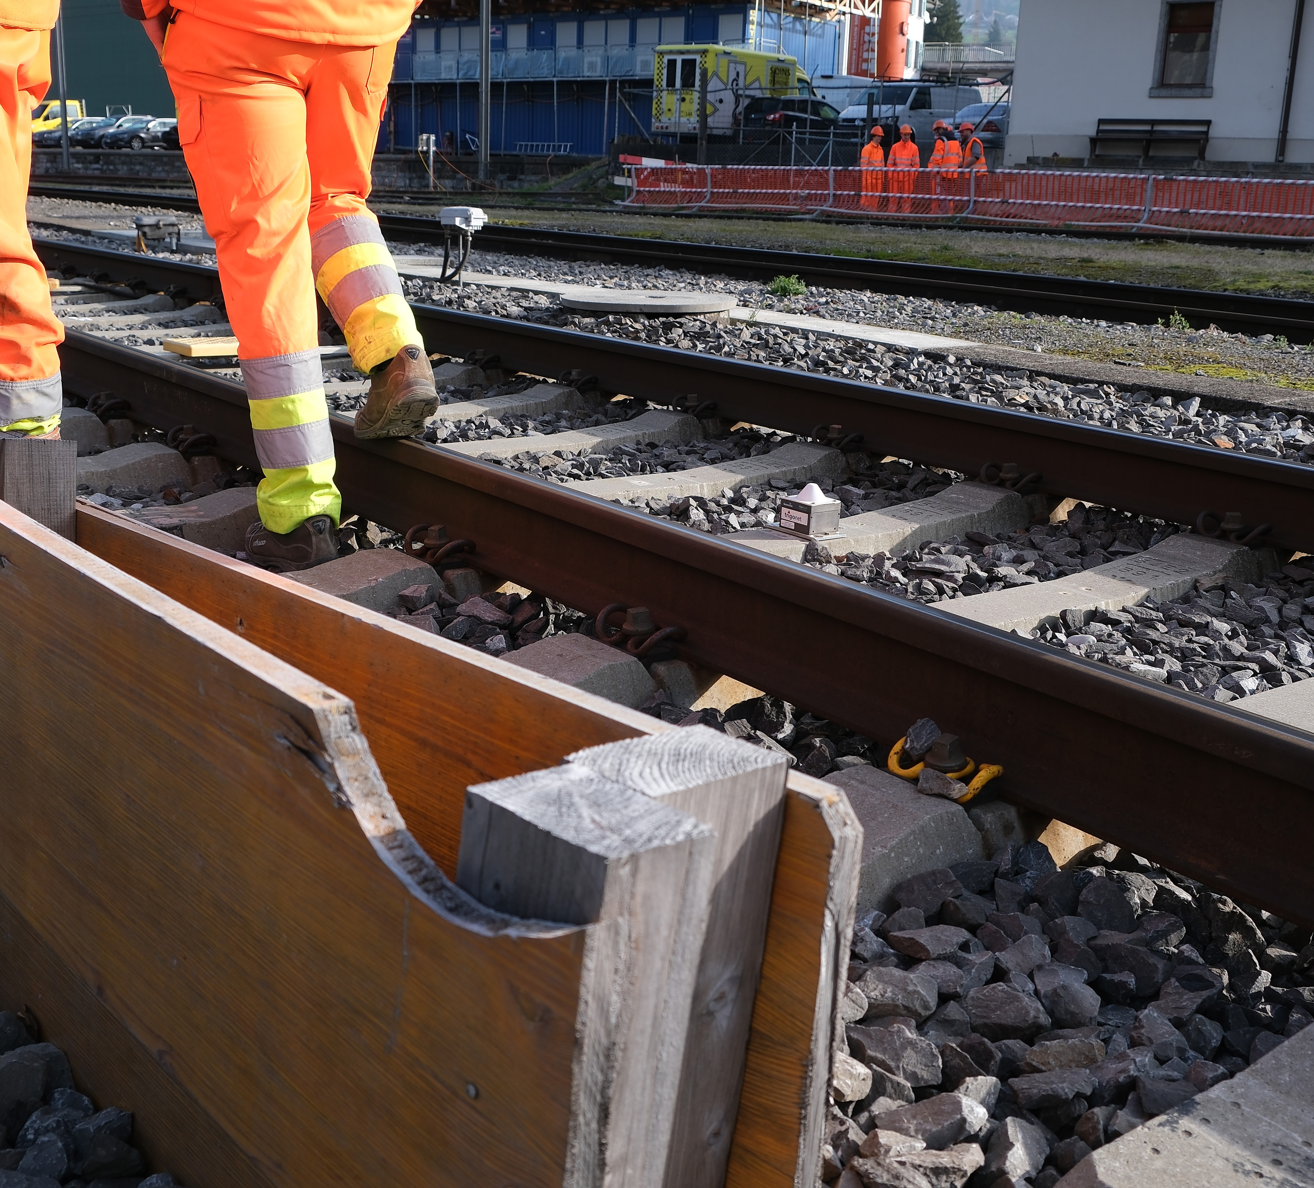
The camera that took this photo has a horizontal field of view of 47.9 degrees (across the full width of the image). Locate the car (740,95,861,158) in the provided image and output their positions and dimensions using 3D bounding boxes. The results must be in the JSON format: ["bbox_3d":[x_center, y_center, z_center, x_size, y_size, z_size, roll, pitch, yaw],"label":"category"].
[{"bbox_3d":[4.539,-14.198,44.929,1.840,1.600,4.500,17,21,42],"label":"car"}]

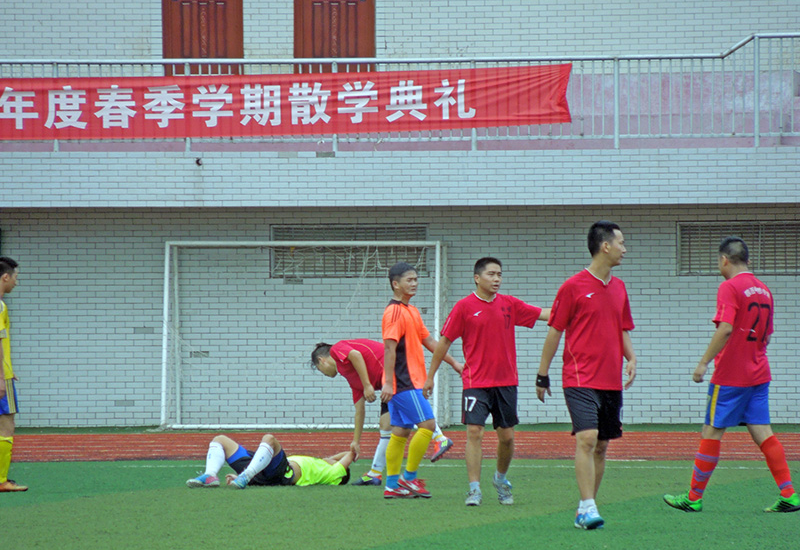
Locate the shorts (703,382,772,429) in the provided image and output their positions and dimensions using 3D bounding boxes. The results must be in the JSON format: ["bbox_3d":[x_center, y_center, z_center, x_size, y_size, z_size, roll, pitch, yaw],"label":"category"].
[{"bbox_3d":[2.065,0.768,49.500,0.390,0.370,0.330,0,0,-37],"label":"shorts"}]

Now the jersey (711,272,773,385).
[{"bbox_3d":[2.090,0.334,49.500,0.460,0.710,0.290,0,0,-37],"label":"jersey"}]

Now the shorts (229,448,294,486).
[{"bbox_3d":[-1.024,1.416,59.800,0.460,0.280,0.380,0,0,-7],"label":"shorts"}]

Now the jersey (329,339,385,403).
[{"bbox_3d":[-0.265,0.719,60.300,0.620,0.320,0.460,6,-20,-9],"label":"jersey"}]

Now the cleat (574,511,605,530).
[{"bbox_3d":[1.082,1.397,46.200,0.105,0.115,0.285,0,0,-24],"label":"cleat"}]

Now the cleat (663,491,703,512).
[{"bbox_3d":[1.725,1.383,49.400,0.275,0.120,0.100,12,0,18],"label":"cleat"}]

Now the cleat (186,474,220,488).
[{"bbox_3d":[-1.465,1.532,60.300,0.275,0.105,0.100,0,0,-20],"label":"cleat"}]

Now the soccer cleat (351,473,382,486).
[{"bbox_3d":[-0.253,1.542,61.000,0.275,0.105,0.100,0,0,-12],"label":"soccer cleat"}]

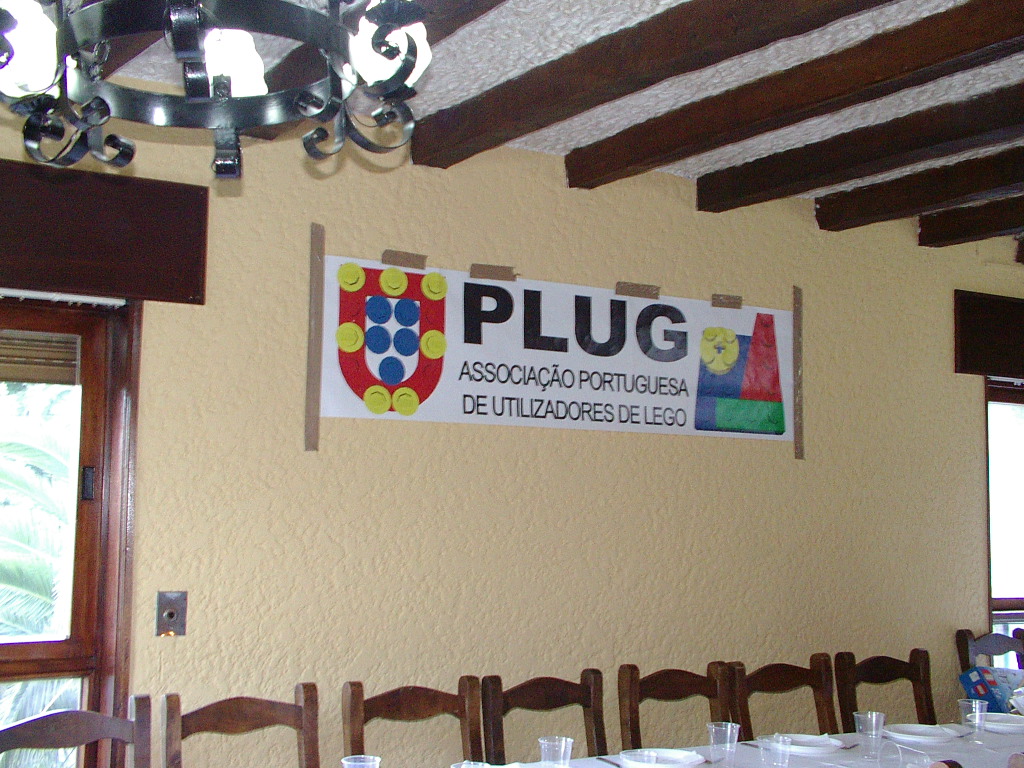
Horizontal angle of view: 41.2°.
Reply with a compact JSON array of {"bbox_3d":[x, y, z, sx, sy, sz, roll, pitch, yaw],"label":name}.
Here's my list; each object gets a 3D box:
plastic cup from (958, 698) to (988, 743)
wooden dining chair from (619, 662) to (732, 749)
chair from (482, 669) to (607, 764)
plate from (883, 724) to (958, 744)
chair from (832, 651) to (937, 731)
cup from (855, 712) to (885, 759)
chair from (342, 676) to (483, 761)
[{"bbox_3d":[1.327,0.968,3.906,0.086,0.120,0.086,1,-5,0],"label":"plastic cup"},{"bbox_3d":[0.610,1.338,4.166,0.430,0.905,0.450,4,-6,-28],"label":"wooden dining chair"},{"bbox_3d":[0.206,1.309,3.915,0.430,0.905,0.450,5,-6,-36],"label":"chair"},{"bbox_3d":[1.181,1.017,3.936,0.216,0.024,0.216,1,-5,0],"label":"plate"},{"bbox_3d":[1.424,1.395,4.672,0.430,0.905,0.450,4,-6,-29],"label":"chair"},{"bbox_3d":[0.956,0.938,3.630,0.086,0.120,0.086,1,-5,0],"label":"cup"},{"bbox_3d":[-0.199,1.280,3.663,0.430,0.905,0.450,3,-6,-27],"label":"chair"}]

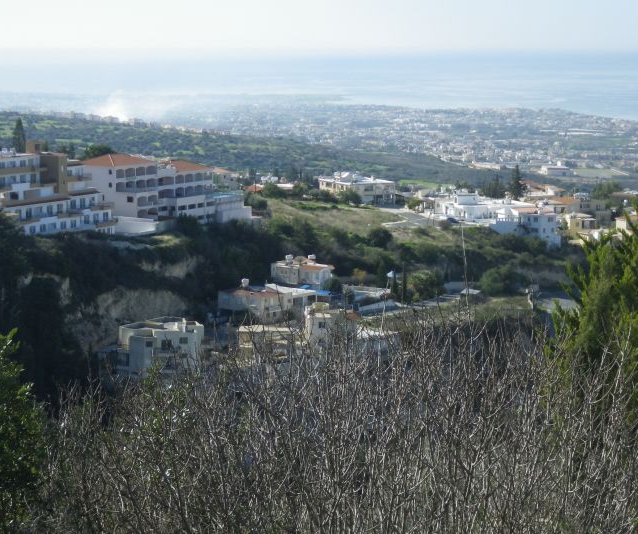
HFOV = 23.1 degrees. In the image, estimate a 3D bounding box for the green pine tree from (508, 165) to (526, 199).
[{"bbox_3d":[58.446,-24.507,460.842,5.303,11.500,5.303,0,8,0],"label":"green pine tree"}]

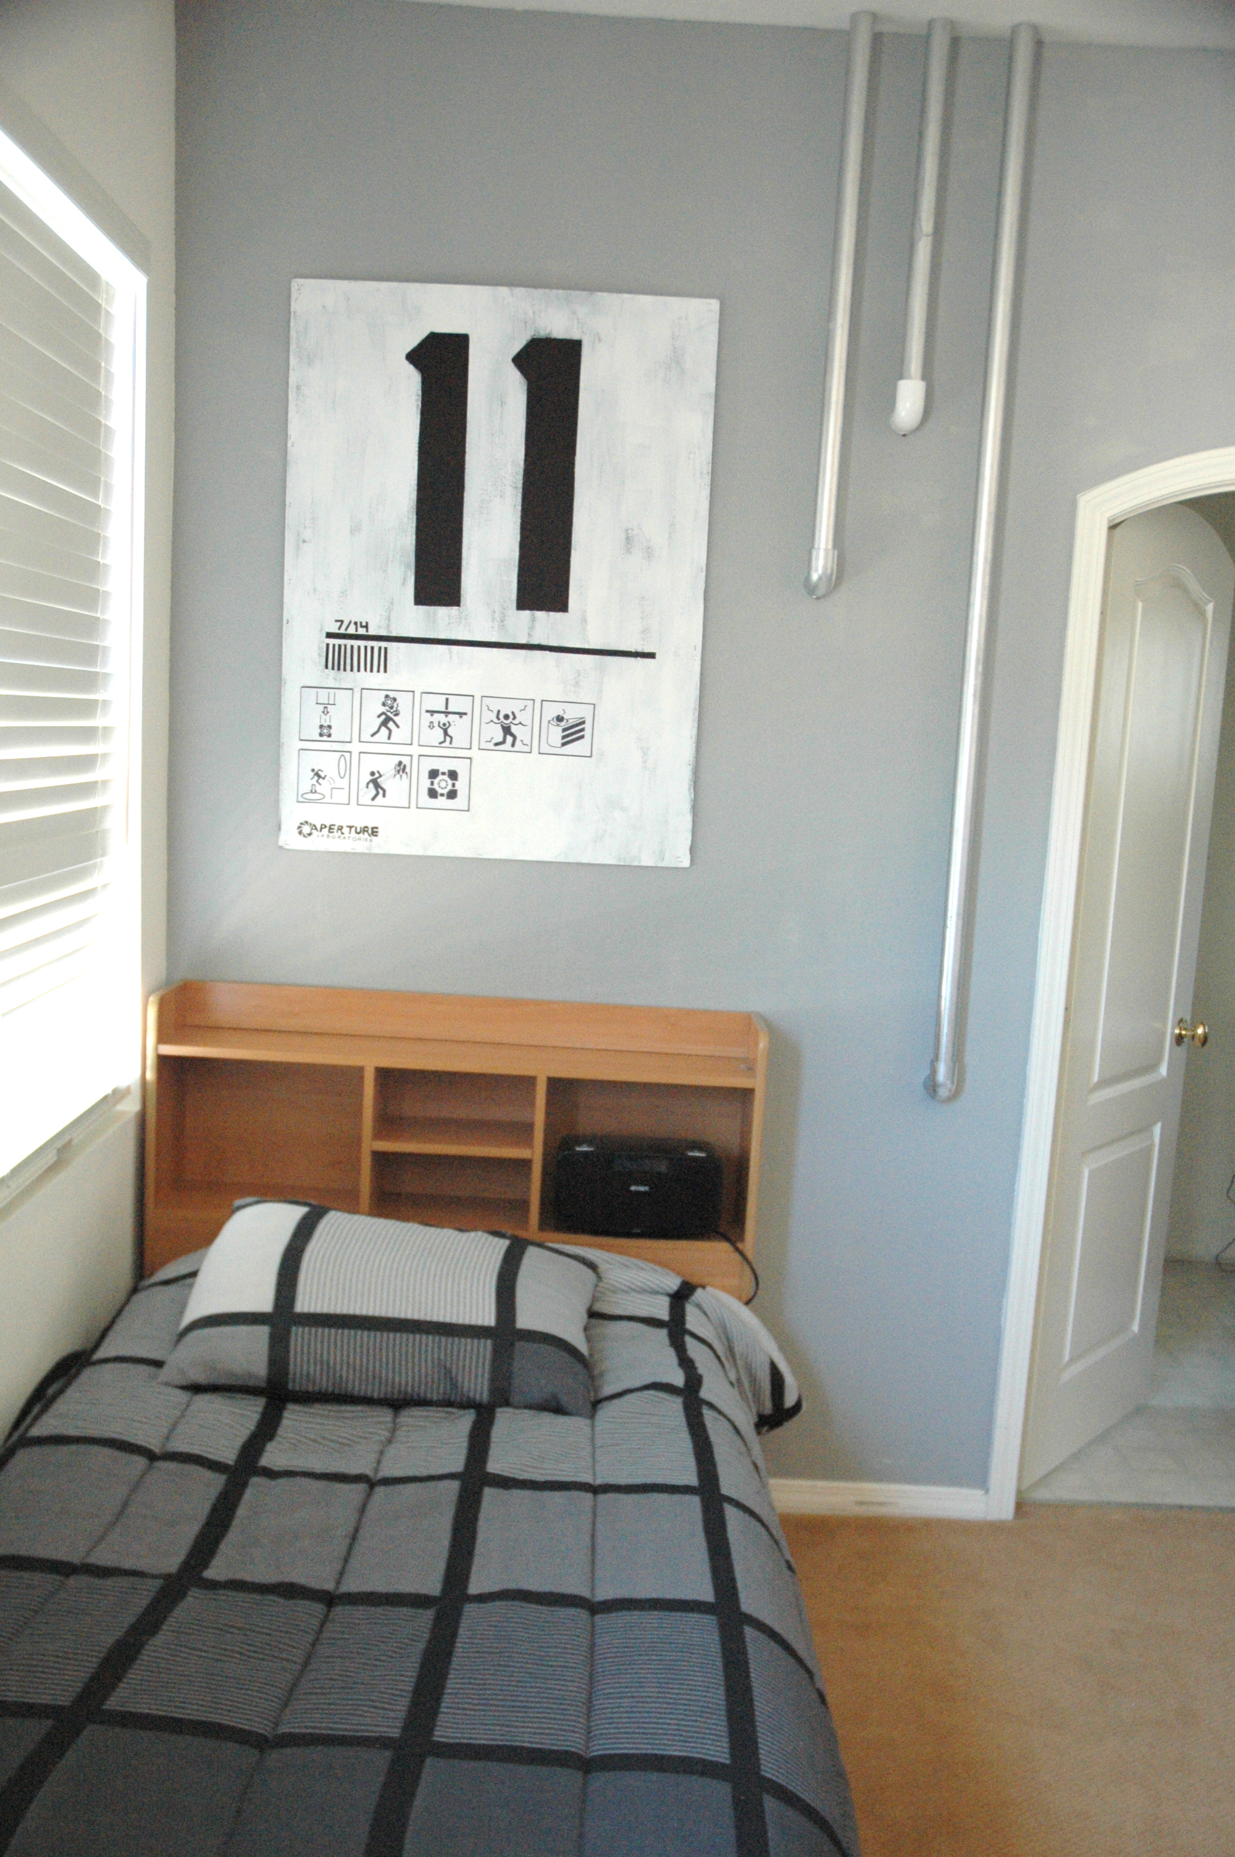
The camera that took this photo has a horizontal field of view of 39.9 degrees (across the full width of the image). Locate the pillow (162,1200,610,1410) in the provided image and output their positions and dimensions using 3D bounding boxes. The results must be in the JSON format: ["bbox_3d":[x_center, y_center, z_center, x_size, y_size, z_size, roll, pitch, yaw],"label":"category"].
[{"bbox_3d":[-0.363,0.588,2.795,0.650,0.165,0.460,7,29,1],"label":"pillow"}]

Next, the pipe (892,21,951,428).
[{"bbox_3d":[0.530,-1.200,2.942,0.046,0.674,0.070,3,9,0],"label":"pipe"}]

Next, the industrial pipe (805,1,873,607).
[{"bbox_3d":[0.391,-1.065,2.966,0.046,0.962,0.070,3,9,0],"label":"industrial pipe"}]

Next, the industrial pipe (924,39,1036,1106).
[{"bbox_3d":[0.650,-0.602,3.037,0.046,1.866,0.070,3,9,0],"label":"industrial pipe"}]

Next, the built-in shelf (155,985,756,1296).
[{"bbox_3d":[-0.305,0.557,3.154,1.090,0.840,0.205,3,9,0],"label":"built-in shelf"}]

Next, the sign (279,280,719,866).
[{"bbox_3d":[-0.219,-0.627,3.083,0.762,1.014,0.022,3,9,0],"label":"sign"}]

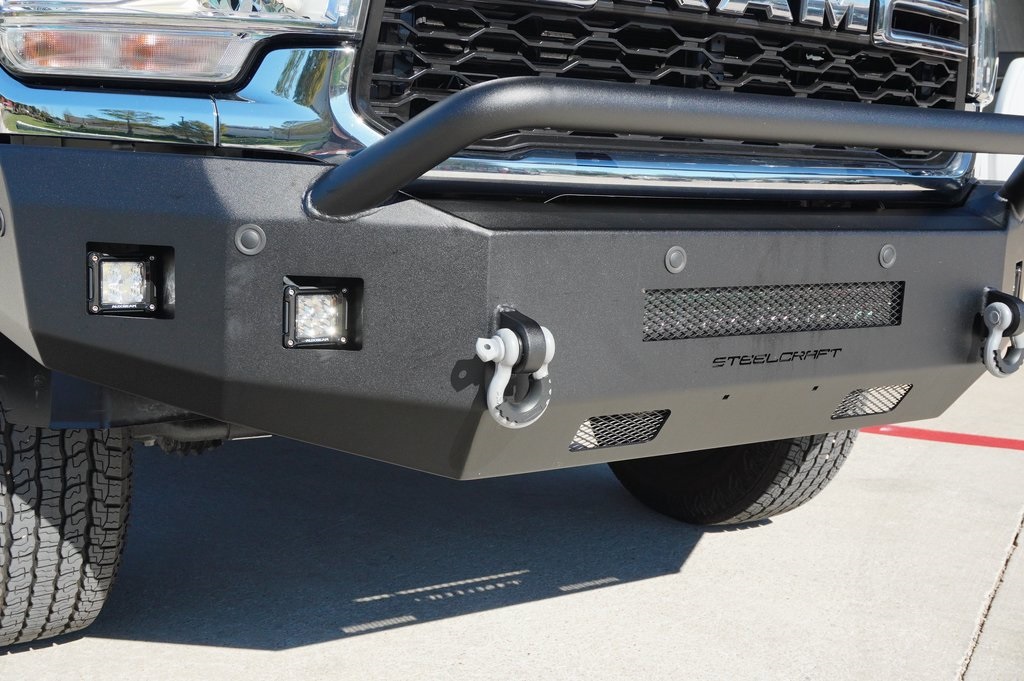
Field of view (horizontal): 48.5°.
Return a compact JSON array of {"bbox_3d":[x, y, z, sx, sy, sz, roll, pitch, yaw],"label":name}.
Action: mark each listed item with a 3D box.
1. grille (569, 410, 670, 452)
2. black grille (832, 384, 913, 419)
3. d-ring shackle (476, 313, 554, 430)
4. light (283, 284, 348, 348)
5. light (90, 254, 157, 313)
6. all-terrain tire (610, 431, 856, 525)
[{"bbox_3d":[0.143,0.115,1.516,0.141,0.062,0.015,-3,45,-32],"label":"grille"},{"bbox_3d":[0.563,0.093,1.782,0.141,0.062,0.015,-3,45,-32],"label":"black grille"},{"bbox_3d":[0.011,0.032,1.322,0.098,0.130,0.077,-3,12,-32],"label":"d-ring shackle"},{"bbox_3d":[-0.246,-0.034,1.365,0.083,0.074,0.062,-3,12,-32],"label":"light"},{"bbox_3d":[-0.483,-0.074,1.390,0.083,0.074,0.062,-3,12,-32],"label":"light"},{"bbox_3d":[0.524,0.041,2.998,0.280,0.854,0.854,-3,12,-32],"label":"all-terrain tire"}]

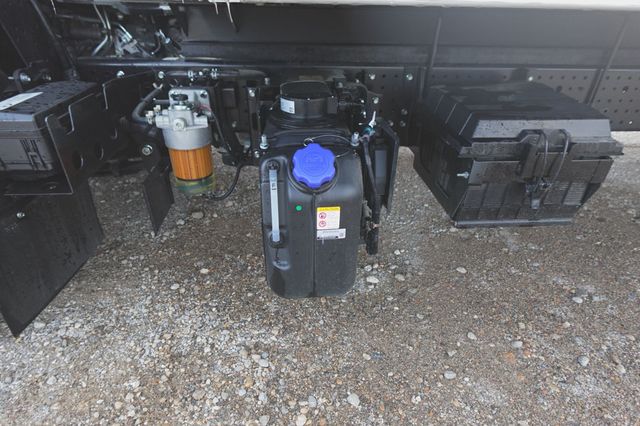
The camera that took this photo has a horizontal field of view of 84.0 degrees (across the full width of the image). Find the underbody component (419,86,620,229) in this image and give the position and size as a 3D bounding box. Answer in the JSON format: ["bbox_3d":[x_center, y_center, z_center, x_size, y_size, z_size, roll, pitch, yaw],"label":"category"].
[{"bbox_3d":[0.518,-0.191,1.062,0.386,0.289,0.428,-1,32,-3],"label":"underbody component"}]

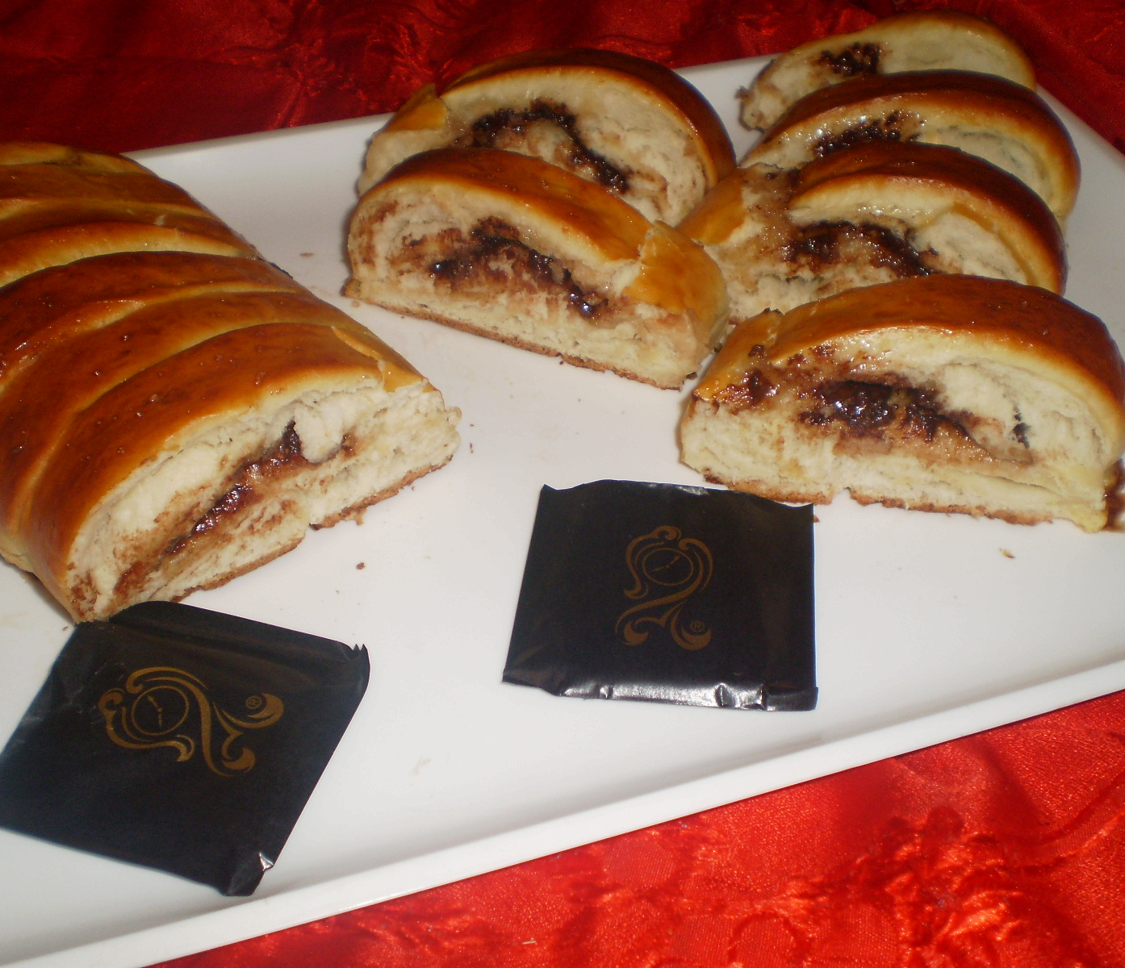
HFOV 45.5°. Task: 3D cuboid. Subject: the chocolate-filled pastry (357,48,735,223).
[{"bbox_3d":[-0.004,-0.090,0.346,0.095,0.042,0.016,4,44,6],"label":"chocolate-filled pastry"}]

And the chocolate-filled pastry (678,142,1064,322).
[{"bbox_3d":[0.073,-0.054,0.306,0.084,0.042,0.021,15,46,17],"label":"chocolate-filled pastry"}]

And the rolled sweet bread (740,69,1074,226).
[{"bbox_3d":[0.088,-0.085,0.336,0.083,0.039,0.019,8,45,8],"label":"rolled sweet bread"}]

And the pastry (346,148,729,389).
[{"bbox_3d":[-0.008,-0.053,0.309,0.096,0.040,0.018,17,47,19],"label":"pastry"}]

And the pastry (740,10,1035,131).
[{"bbox_3d":[0.094,-0.117,0.378,0.084,0.034,0.015,0,43,1],"label":"pastry"}]

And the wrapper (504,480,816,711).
[{"bbox_3d":[0.020,0.020,0.257,0.055,0.005,0.053,4,44,6],"label":"wrapper"}]

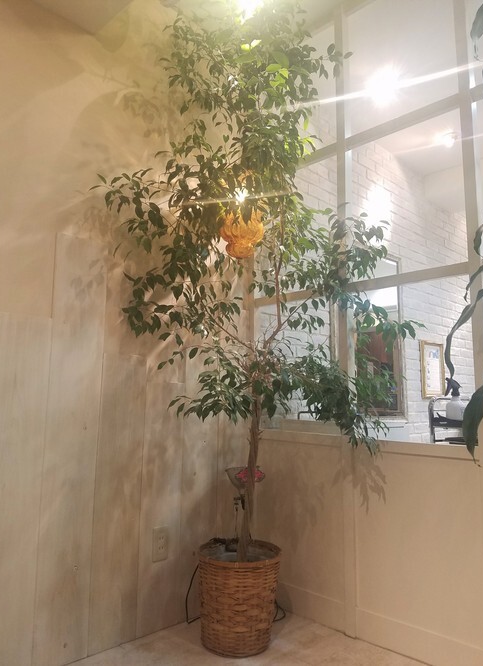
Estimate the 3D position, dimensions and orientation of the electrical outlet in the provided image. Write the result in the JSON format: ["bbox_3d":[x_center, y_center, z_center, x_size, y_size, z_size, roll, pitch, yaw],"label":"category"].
[{"bbox_3d":[-0.303,0.801,1.891,0.070,0.120,0.010,8,-10,-43],"label":"electrical outlet"}]

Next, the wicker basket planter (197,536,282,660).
[{"bbox_3d":[-0.011,0.950,1.799,0.295,0.305,0.295,1,-8,0],"label":"wicker basket planter"}]

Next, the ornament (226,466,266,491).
[{"bbox_3d":[0.011,0.550,1.890,0.150,0.090,0.060,1,-8,0],"label":"ornament"}]

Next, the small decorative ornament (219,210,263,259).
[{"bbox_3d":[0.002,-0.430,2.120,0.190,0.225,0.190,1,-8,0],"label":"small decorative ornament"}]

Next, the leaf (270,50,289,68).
[{"bbox_3d":[0.151,-1.072,1.960,0.042,0.090,0.015,-49,-15,16],"label":"leaf"}]

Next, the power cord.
[{"bbox_3d":[-0.012,1.008,1.950,0.400,0.240,0.180,1,-8,0],"label":"power cord"}]

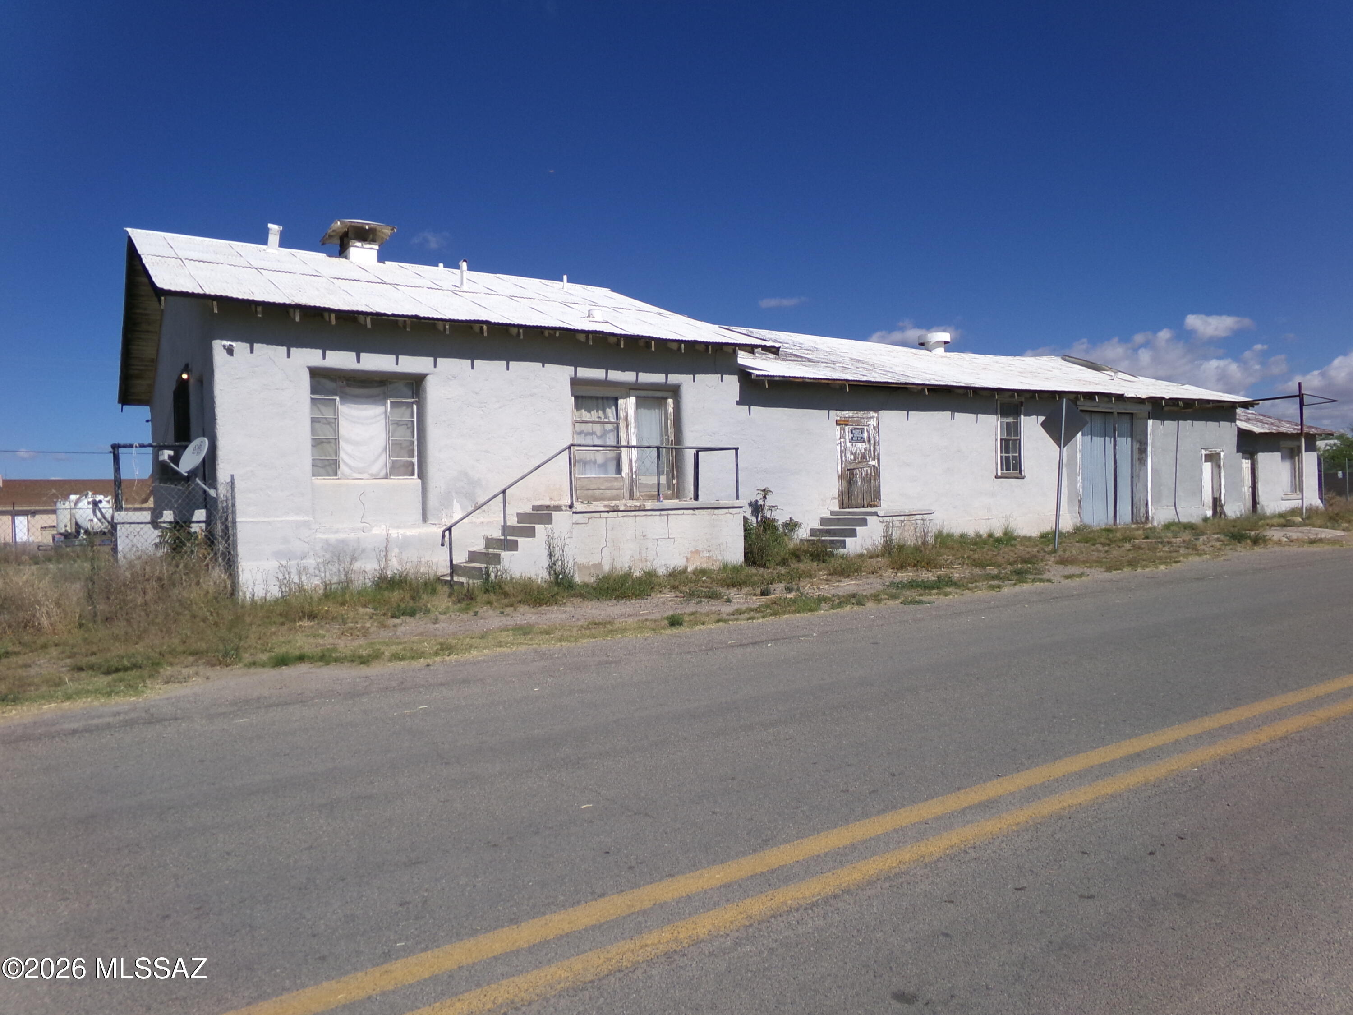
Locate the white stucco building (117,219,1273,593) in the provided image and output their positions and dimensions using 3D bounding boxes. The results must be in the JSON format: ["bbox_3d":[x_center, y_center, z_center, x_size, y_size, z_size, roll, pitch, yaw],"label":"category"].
[{"bbox_3d":[4.345,-2.794,28.028,35.663,7.488,13.494,-2,1,-33],"label":"white stucco building"}]

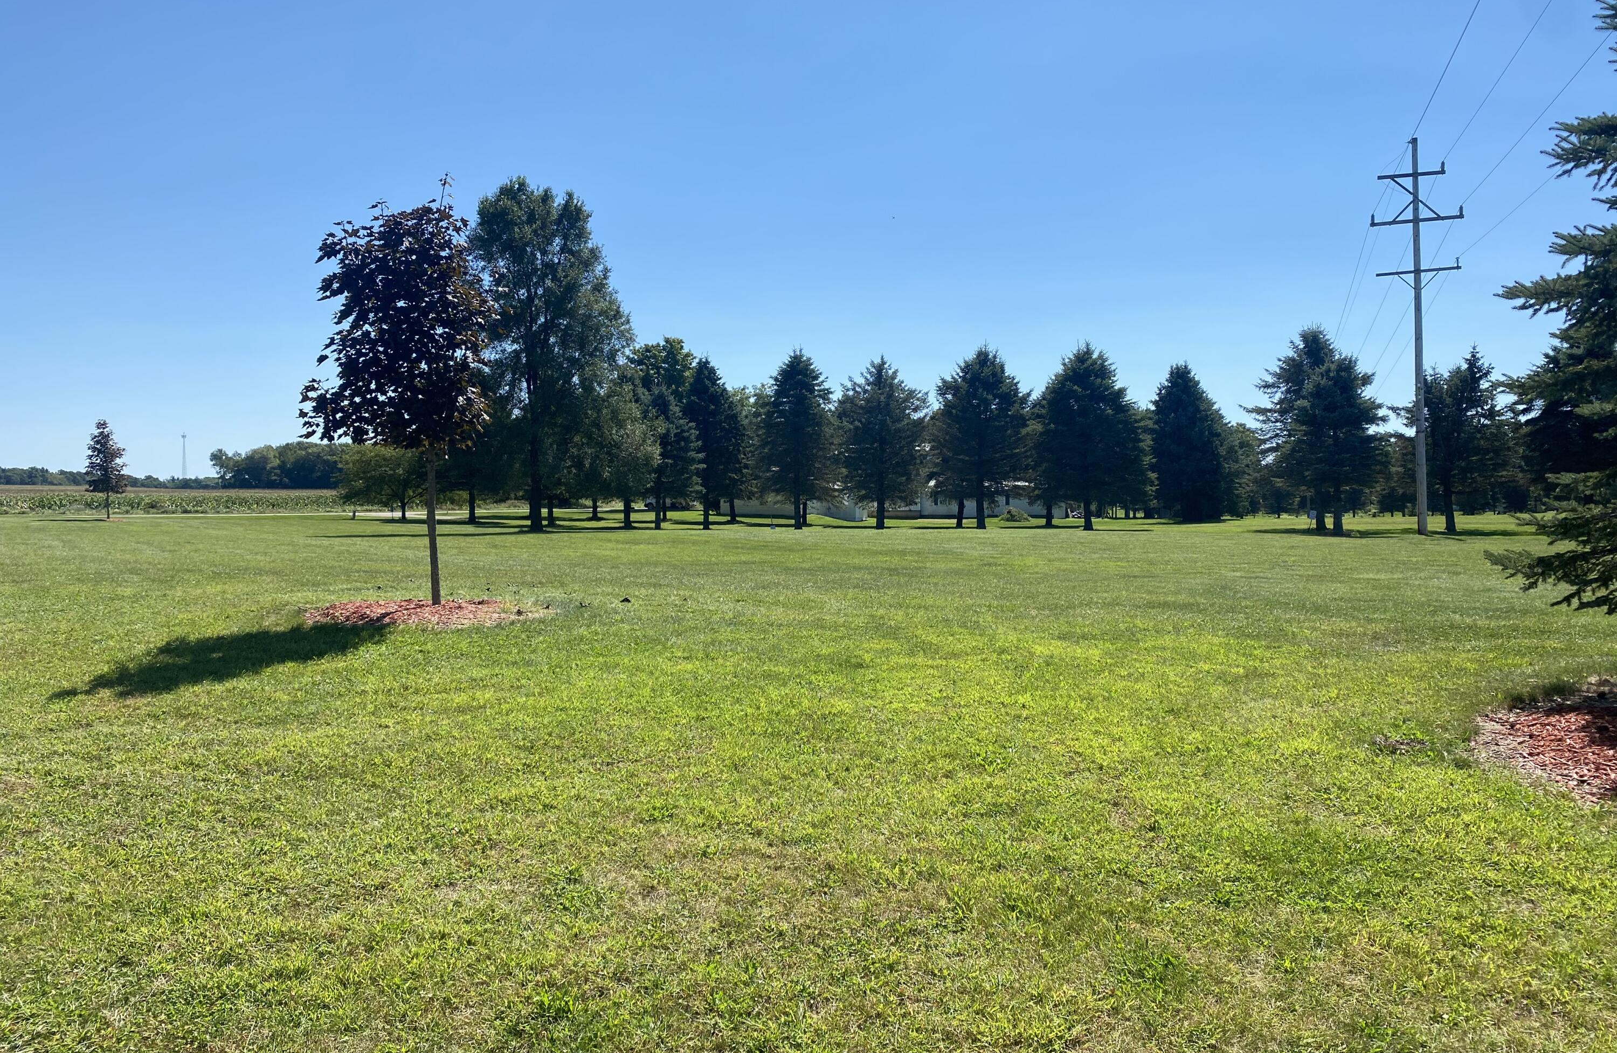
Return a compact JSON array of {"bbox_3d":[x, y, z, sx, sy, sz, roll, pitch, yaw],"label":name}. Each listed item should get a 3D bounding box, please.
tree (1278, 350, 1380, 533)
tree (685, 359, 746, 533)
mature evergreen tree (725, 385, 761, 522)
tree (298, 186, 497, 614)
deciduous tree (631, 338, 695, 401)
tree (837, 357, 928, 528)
[{"bbox_3d":[18.257,-2.858,42.395,3.614,6.383,3.614,1,2,23],"label":"tree"},{"bbox_3d":[-4.128,-3.690,53.875,2.877,7.664,2.877,0,2,-4],"label":"tree"},{"bbox_3d":[-4.023,-3.907,64.880,2.930,7.345,2.930,0,2,-4],"label":"mature evergreen tree"},{"bbox_3d":[-5.341,-1.684,15.712,2.477,5.393,2.477,-1,2,-19],"label":"tree"},{"bbox_3d":[-8.150,-5.510,69.000,5.170,10.440,5.170,0,2,0],"label":"deciduous tree"},{"bbox_3d":[3.220,-3.640,53.000,3.970,7.550,3.970,0,2,0],"label":"tree"}]

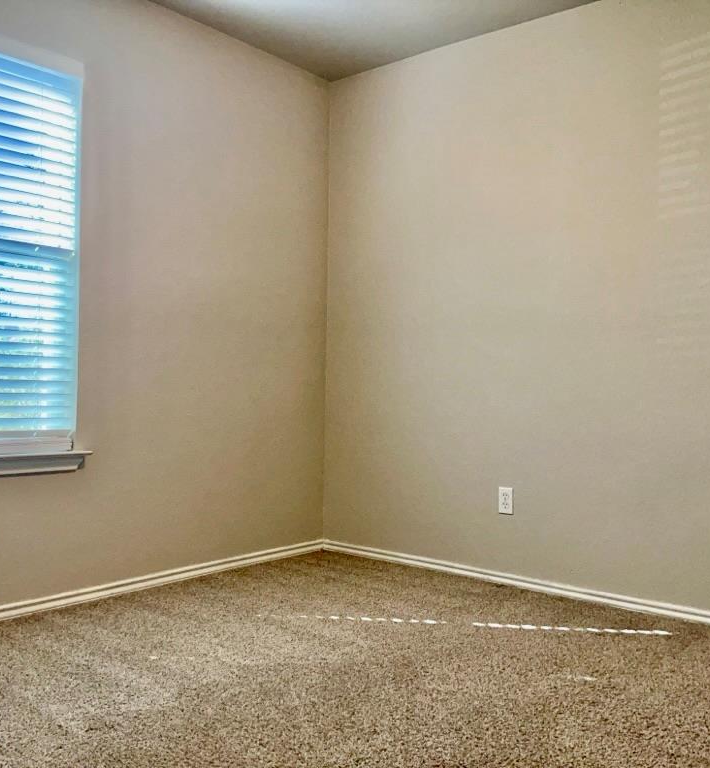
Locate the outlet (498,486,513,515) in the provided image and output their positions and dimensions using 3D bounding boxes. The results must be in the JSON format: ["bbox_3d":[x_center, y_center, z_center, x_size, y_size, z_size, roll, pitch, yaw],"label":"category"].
[{"bbox_3d":[0.655,0.506,3.455,0.070,0.114,0.008,1,0,40],"label":"outlet"}]

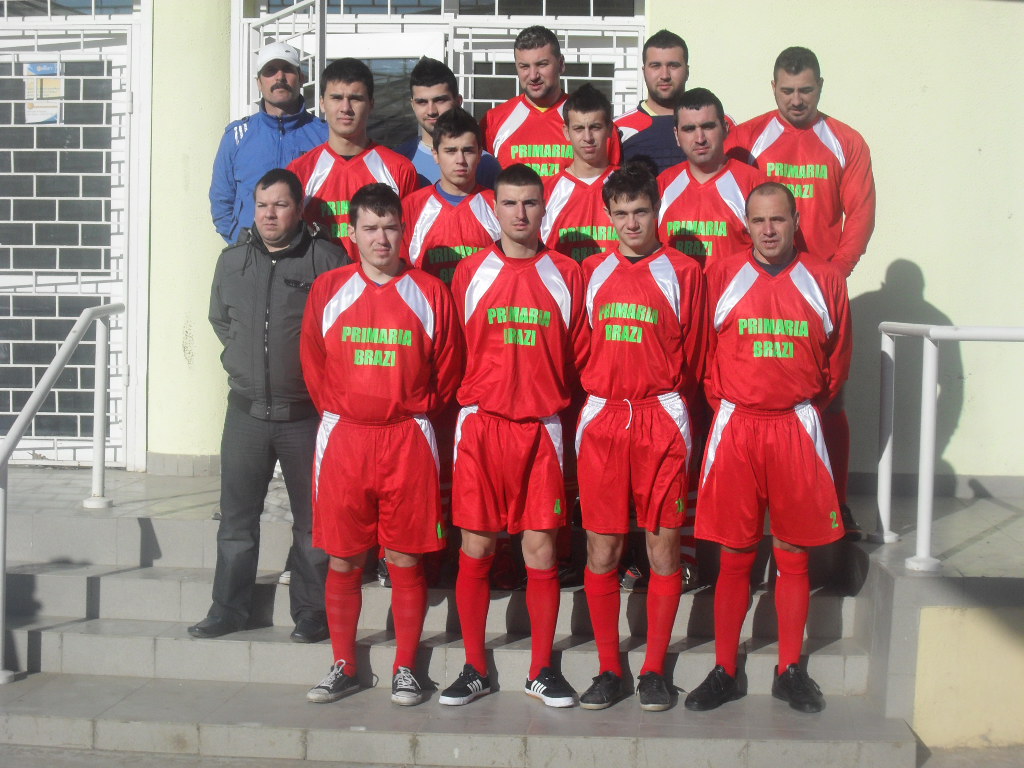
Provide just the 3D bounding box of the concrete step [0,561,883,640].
[{"bbox_3d":[-0.313,0.788,6.082,3.064,0.151,0.287,1,3,3],"label":"concrete step"}]

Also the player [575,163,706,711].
[{"bbox_3d":[0.418,0.169,5.490,0.440,1.773,0.380,2,3,11],"label":"player"}]

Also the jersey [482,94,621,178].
[{"bbox_3d":[0.142,-0.751,6.297,0.550,0.655,0.340,1,3,9],"label":"jersey"}]

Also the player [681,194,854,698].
[{"bbox_3d":[0.839,0.204,5.471,0.530,1.716,0.380,1,3,10],"label":"player"}]

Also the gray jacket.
[{"bbox_3d":[-0.794,-0.212,5.797,0.510,0.664,0.340,2,3,12],"label":"gray jacket"}]

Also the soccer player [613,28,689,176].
[{"bbox_3d":[0.606,-0.411,6.371,0.560,1.882,0.380,1,3,7],"label":"soccer player"}]

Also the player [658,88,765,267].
[{"bbox_3d":[0.706,-0.159,5.990,0.520,1.790,0.380,2,4,14],"label":"player"}]

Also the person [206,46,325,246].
[{"bbox_3d":[-0.895,-0.396,6.367,0.520,1.807,0.360,0,3,-7],"label":"person"}]

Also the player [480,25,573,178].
[{"bbox_3d":[0.133,-0.409,6.296,0.530,1.860,0.360,1,3,9],"label":"player"}]

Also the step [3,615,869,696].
[{"bbox_3d":[-0.326,0.933,5.774,3.069,0.145,0.299,1,3,4],"label":"step"}]

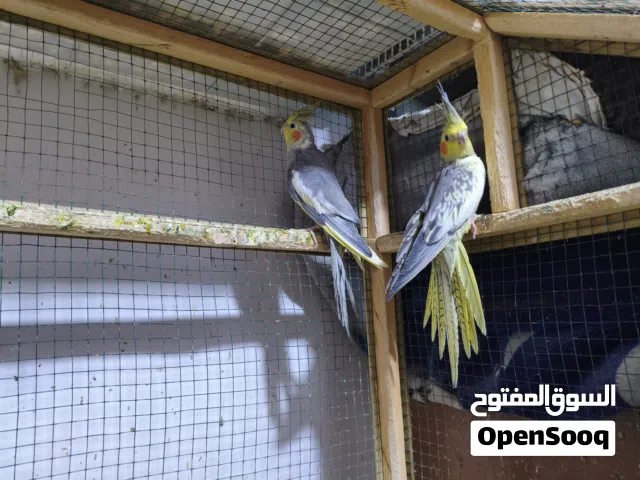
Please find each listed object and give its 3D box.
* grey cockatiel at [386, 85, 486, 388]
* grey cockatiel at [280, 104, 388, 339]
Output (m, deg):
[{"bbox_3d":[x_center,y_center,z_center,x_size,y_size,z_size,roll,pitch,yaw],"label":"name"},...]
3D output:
[{"bbox_3d":[0.133,-0.004,0.540,0.078,0.325,0.120,-8,-10,43],"label":"grey cockatiel"},{"bbox_3d":[0.019,-0.027,0.625,0.077,0.295,0.140,6,-10,-40],"label":"grey cockatiel"}]

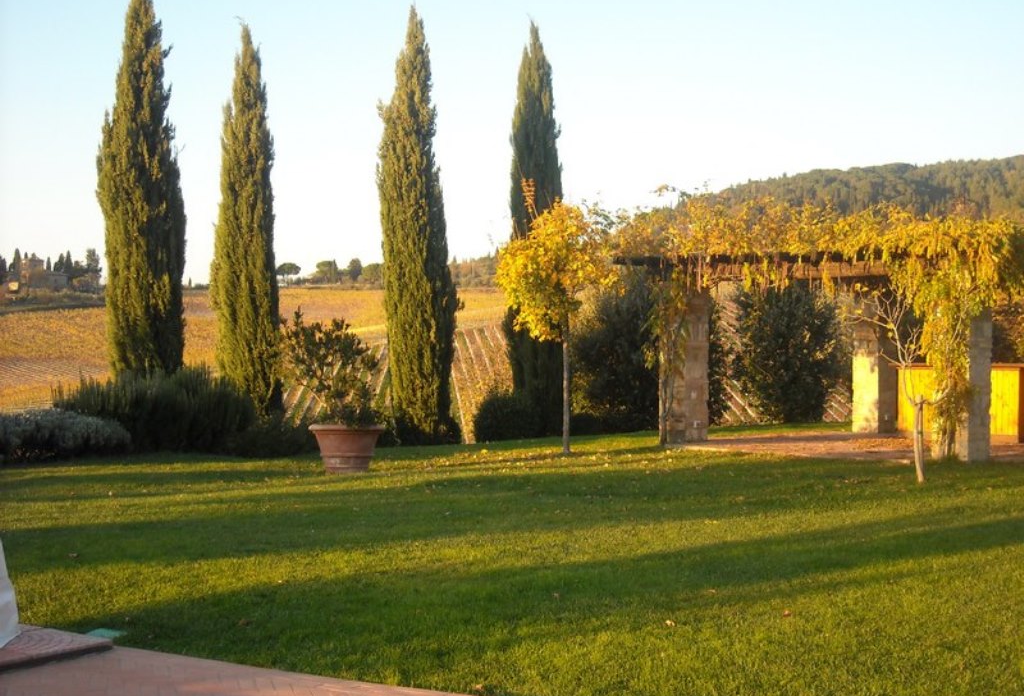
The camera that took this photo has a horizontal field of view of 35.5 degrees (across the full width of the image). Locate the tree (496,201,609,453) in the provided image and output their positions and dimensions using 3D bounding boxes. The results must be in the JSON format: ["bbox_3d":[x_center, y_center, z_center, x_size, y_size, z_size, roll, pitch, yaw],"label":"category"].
[{"bbox_3d":[0.546,-0.276,21.000,1.500,3.330,1.400,0,0,0],"label":"tree"}]

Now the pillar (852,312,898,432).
[{"bbox_3d":[6.071,0.297,26.661,0.510,2.240,0.510,0,0,-40],"label":"pillar"}]

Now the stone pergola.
[{"bbox_3d":[5.850,0.021,23.392,5.200,2.800,5.600,0,0,-40],"label":"stone pergola"}]

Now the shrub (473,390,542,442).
[{"bbox_3d":[-0.070,1.056,24.800,1.080,0.800,1.050,0,0,0],"label":"shrub"}]

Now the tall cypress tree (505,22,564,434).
[{"bbox_3d":[0.382,-1.937,26.000,0.950,6.750,0.950,0,0,0],"label":"tall cypress tree"}]

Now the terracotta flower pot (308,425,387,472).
[{"bbox_3d":[-1.896,1.148,18.300,0.860,0.545,0.860,0,0,0],"label":"terracotta flower pot"}]

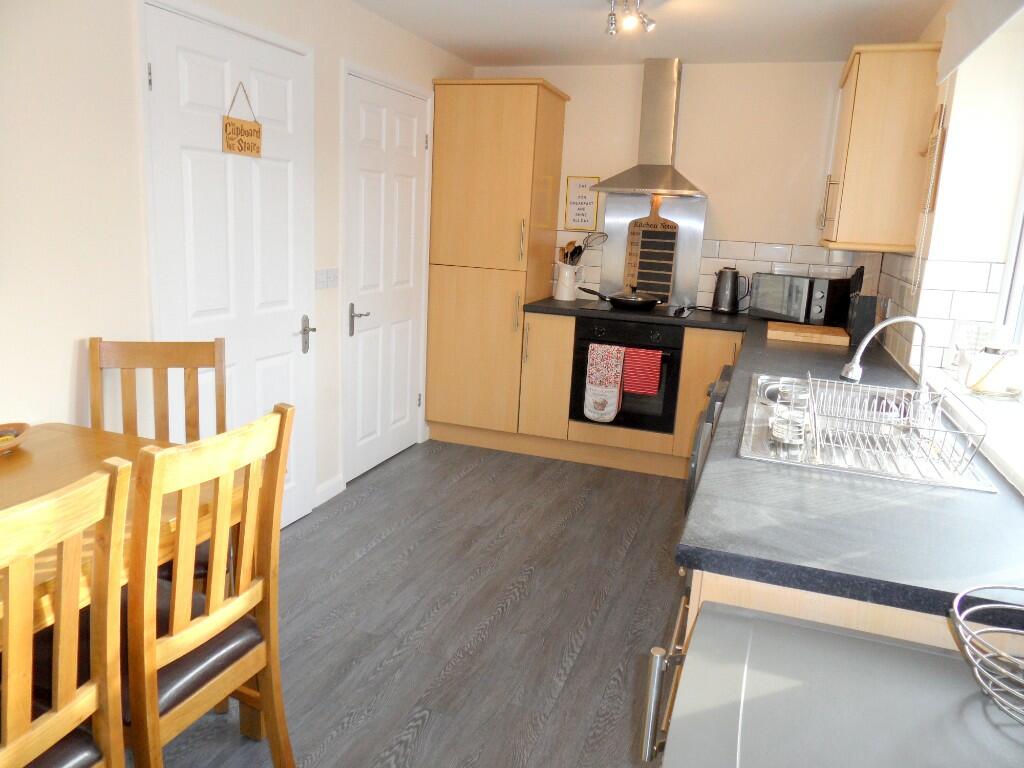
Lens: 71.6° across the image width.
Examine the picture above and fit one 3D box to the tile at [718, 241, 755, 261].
[{"bbox_3d":[1.314,-0.775,4.139,0.200,0.100,0.010,8,14,19],"label":"tile"}]

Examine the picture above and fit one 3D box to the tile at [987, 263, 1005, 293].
[{"bbox_3d":[1.692,-0.370,2.480,0.048,0.100,0.010,7,14,19],"label":"tile"}]

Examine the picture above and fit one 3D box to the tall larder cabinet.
[{"bbox_3d":[-0.093,-0.748,4.370,0.626,2.000,0.596,7,13,19],"label":"tall larder cabinet"}]

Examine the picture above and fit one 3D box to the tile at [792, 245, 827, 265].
[{"bbox_3d":[1.699,-0.735,4.033,0.202,0.102,0.010,7,13,19],"label":"tile"}]

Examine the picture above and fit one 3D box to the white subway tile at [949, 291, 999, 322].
[{"bbox_3d":[1.607,-0.267,2.474,0.135,0.100,0.010,8,14,19],"label":"white subway tile"}]

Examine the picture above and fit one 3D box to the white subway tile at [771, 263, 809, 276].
[{"bbox_3d":[1.599,-0.647,4.087,0.202,0.102,0.010,7,13,19],"label":"white subway tile"}]

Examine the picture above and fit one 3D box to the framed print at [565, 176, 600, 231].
[{"bbox_3d":[0.437,-1.119,4.414,0.207,0.323,0.020,7,13,19],"label":"framed print"}]

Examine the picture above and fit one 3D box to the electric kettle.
[{"bbox_3d":[1.284,-0.542,4.151,0.200,0.260,0.160,7,14,19],"label":"electric kettle"}]

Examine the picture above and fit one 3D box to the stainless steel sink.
[{"bbox_3d":[0.823,0.156,1.800,0.448,0.158,0.954,7,13,19],"label":"stainless steel sink"}]

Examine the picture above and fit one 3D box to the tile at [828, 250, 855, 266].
[{"bbox_3d":[1.889,-0.711,3.968,0.202,0.102,0.010,7,13,19],"label":"tile"}]

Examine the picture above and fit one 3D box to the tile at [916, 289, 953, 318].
[{"bbox_3d":[1.499,-0.281,2.512,0.100,0.100,0.010,8,14,19],"label":"tile"}]

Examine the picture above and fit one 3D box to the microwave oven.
[{"bbox_3d":[1.577,-0.468,3.901,0.425,0.248,0.315,15,18,42],"label":"microwave oven"}]

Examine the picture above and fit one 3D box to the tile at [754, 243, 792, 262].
[{"bbox_3d":[1.502,-0.752,4.074,0.200,0.100,0.010,8,14,19],"label":"tile"}]

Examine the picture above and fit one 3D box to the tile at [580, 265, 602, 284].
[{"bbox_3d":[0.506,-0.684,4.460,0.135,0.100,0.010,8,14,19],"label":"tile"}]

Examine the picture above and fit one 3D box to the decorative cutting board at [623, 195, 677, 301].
[{"bbox_3d":[0.842,-0.814,4.323,0.305,0.665,0.020,7,11,19],"label":"decorative cutting board"}]

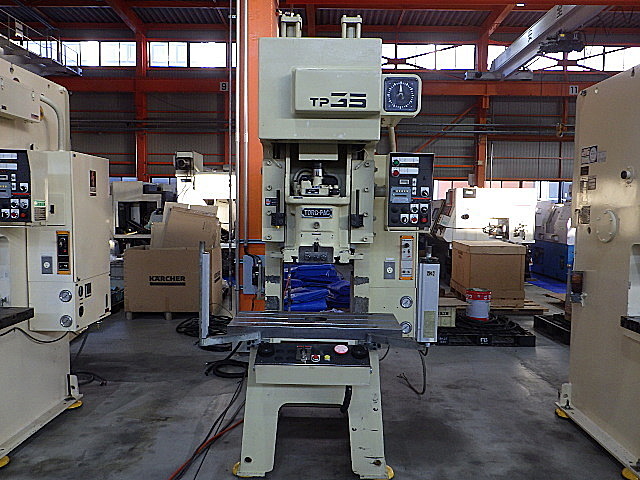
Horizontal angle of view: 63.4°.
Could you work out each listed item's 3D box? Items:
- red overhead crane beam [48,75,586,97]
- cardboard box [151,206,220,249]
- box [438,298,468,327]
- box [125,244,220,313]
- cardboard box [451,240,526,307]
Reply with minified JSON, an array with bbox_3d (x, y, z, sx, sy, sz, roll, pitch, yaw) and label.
[{"bbox_3d":[-0.056,-5.704,19.300,20.280,0.530,0.320,1,3,0],"label":"red overhead crane beam"},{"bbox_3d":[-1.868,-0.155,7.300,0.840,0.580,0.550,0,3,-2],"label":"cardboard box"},{"bbox_3d":[1.458,0.865,6.192,0.330,0.260,0.400,1,3,2],"label":"box"},{"bbox_3d":[-2.040,0.519,7.365,1.170,0.830,0.980,0,3,-3],"label":"box"},{"bbox_3d":[2.562,0.499,7.919,0.810,0.880,1.050,1,3,2],"label":"cardboard box"}]

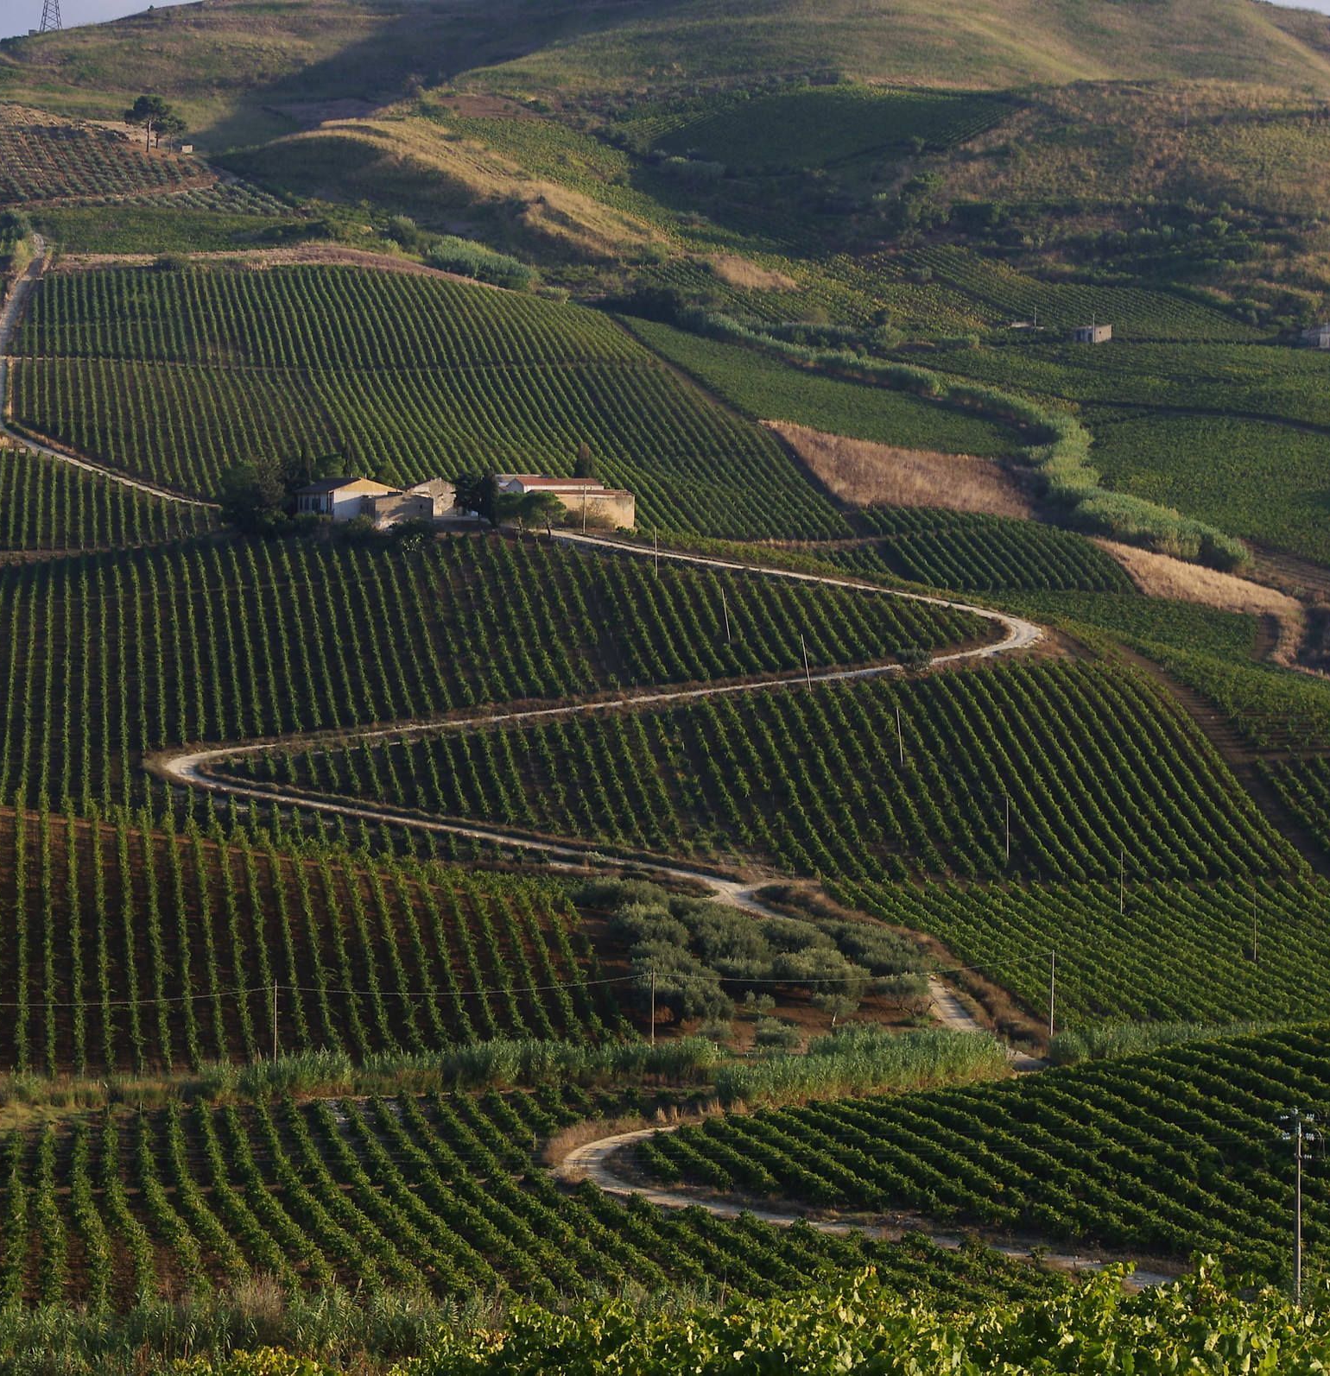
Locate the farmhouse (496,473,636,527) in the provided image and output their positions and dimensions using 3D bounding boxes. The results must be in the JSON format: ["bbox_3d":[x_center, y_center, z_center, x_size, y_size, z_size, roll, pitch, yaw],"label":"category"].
[{"bbox_3d":[-14.395,-27.137,680.000,16.500,7.300,12.000,-1,3,-22],"label":"farmhouse"}]

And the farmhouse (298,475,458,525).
[{"bbox_3d":[-41.489,-26.906,680.000,19.500,6.900,13.000,-1,3,-22],"label":"farmhouse"}]

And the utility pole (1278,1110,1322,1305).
[{"bbox_3d":[31.634,26.146,235.000,2.100,10.200,0.800,0,3,0],"label":"utility pole"}]

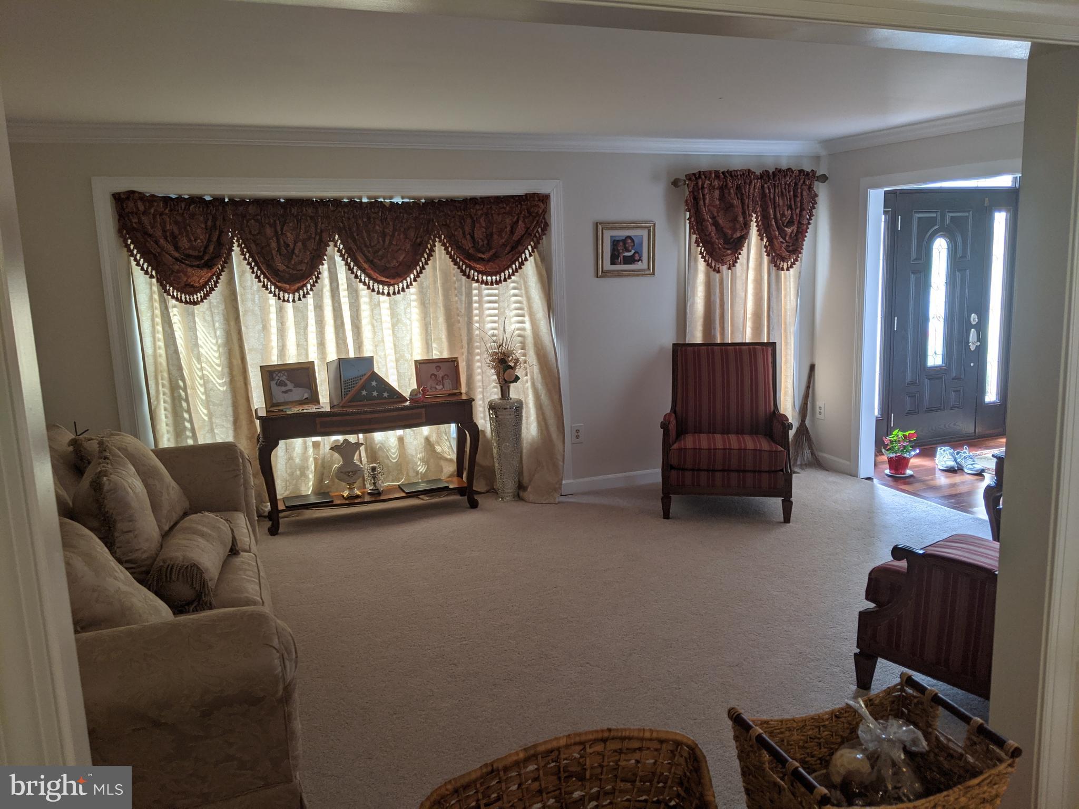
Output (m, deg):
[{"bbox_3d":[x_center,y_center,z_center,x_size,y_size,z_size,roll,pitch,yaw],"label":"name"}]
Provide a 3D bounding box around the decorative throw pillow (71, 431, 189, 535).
[{"bbox_3d":[-1.842,0.353,3.779,0.200,0.460,0.460,-23,6,11],"label":"decorative throw pillow"}]

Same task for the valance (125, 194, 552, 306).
[{"bbox_3d":[-1.108,-0.957,5.067,2.535,0.620,0.130,-6,11,-22],"label":"valance"}]

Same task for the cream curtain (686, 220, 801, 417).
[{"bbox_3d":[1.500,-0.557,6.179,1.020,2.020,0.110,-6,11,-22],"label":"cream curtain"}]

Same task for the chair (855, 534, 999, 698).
[{"bbox_3d":[1.706,0.584,2.992,0.770,1.000,0.820,-9,12,-35],"label":"chair"}]

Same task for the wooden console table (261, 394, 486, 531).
[{"bbox_3d":[-1.101,0.368,5.504,1.370,0.750,0.390,-5,10,-17],"label":"wooden console table"}]

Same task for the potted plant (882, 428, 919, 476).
[{"bbox_3d":[2.614,0.354,6.090,0.240,0.310,0.240,-1,10,8],"label":"potted plant"}]

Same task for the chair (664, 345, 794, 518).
[{"bbox_3d":[1.210,0.148,5.458,0.780,1.010,0.820,0,10,11],"label":"chair"}]

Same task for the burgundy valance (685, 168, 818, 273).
[{"bbox_3d":[1.524,-1.301,5.994,1.130,0.710,0.120,-6,11,-22],"label":"burgundy valance"}]

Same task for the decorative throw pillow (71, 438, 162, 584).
[{"bbox_3d":[-1.660,0.422,3.340,0.210,0.460,0.460,-15,12,-9],"label":"decorative throw pillow"}]

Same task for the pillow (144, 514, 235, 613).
[{"bbox_3d":[-1.282,0.584,3.152,0.220,0.220,0.540,-4,10,-11],"label":"pillow"}]

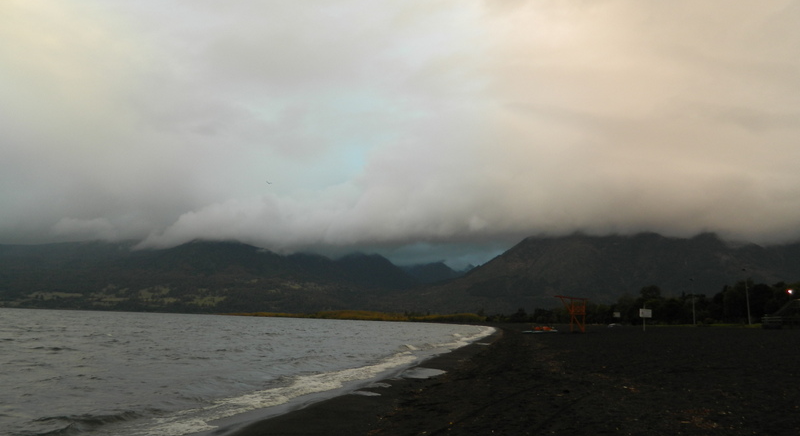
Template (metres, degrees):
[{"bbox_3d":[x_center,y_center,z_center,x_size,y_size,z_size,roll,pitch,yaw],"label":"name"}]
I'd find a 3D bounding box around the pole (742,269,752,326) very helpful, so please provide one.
[{"bbox_3d":[54.167,12.349,90.337,0.800,8.700,0.320,2,-10,-5],"label":"pole"}]

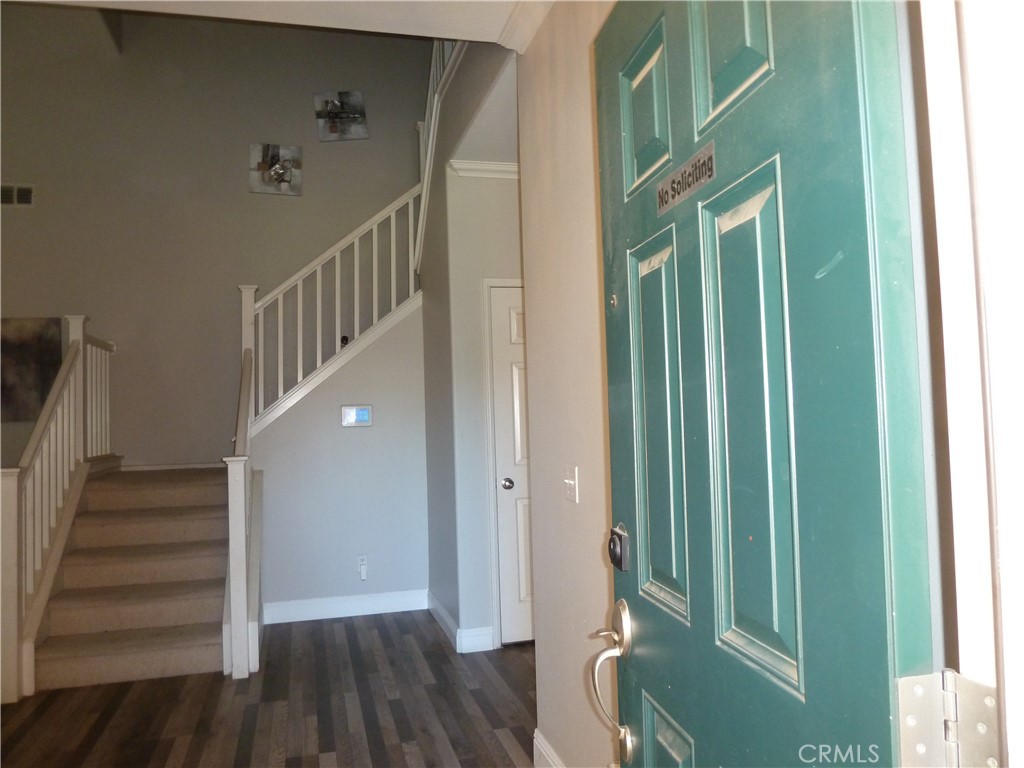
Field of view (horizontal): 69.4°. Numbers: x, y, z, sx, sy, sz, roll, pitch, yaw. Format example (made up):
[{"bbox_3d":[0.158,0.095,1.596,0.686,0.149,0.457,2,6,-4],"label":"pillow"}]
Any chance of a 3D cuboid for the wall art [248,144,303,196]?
[{"bbox_3d":[-1.911,-1.739,6.006,0.405,0.405,0.030,-1,-3,-16],"label":"wall art"}]

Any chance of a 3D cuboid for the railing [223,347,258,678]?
[{"bbox_3d":[-1.552,0.632,4.282,0.150,1.800,1.060,-1,-3,-16],"label":"railing"}]

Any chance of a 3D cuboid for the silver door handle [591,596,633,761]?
[{"bbox_3d":[0.184,0.567,1.396,0.070,0.310,0.080,-1,-3,-11],"label":"silver door handle"}]

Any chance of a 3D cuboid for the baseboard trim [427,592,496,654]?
[{"bbox_3d":[-0.339,1.445,4.587,0.210,0.135,1.020,-1,-3,-16],"label":"baseboard trim"}]

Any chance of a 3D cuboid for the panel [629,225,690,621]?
[{"bbox_3d":[0.244,0.062,1.232,0.025,0.620,0.210,-1,-3,-11],"label":"panel"}]

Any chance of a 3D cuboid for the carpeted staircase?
[{"bbox_3d":[-2.209,1.088,4.728,0.900,0.970,2.000,-1,-3,-16],"label":"carpeted staircase"}]

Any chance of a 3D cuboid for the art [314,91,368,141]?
[{"bbox_3d":[-1.420,-2.231,6.171,0.405,0.405,0.030,-8,-1,-16],"label":"art"}]

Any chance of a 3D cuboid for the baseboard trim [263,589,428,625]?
[{"bbox_3d":[-1.092,1.482,4.918,1.060,0.135,0.020,-1,-3,-16],"label":"baseboard trim"}]

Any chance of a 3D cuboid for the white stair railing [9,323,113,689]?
[{"bbox_3d":[-2.698,0.578,4.554,0.130,2.000,2.120,-1,-3,-16],"label":"white stair railing"}]

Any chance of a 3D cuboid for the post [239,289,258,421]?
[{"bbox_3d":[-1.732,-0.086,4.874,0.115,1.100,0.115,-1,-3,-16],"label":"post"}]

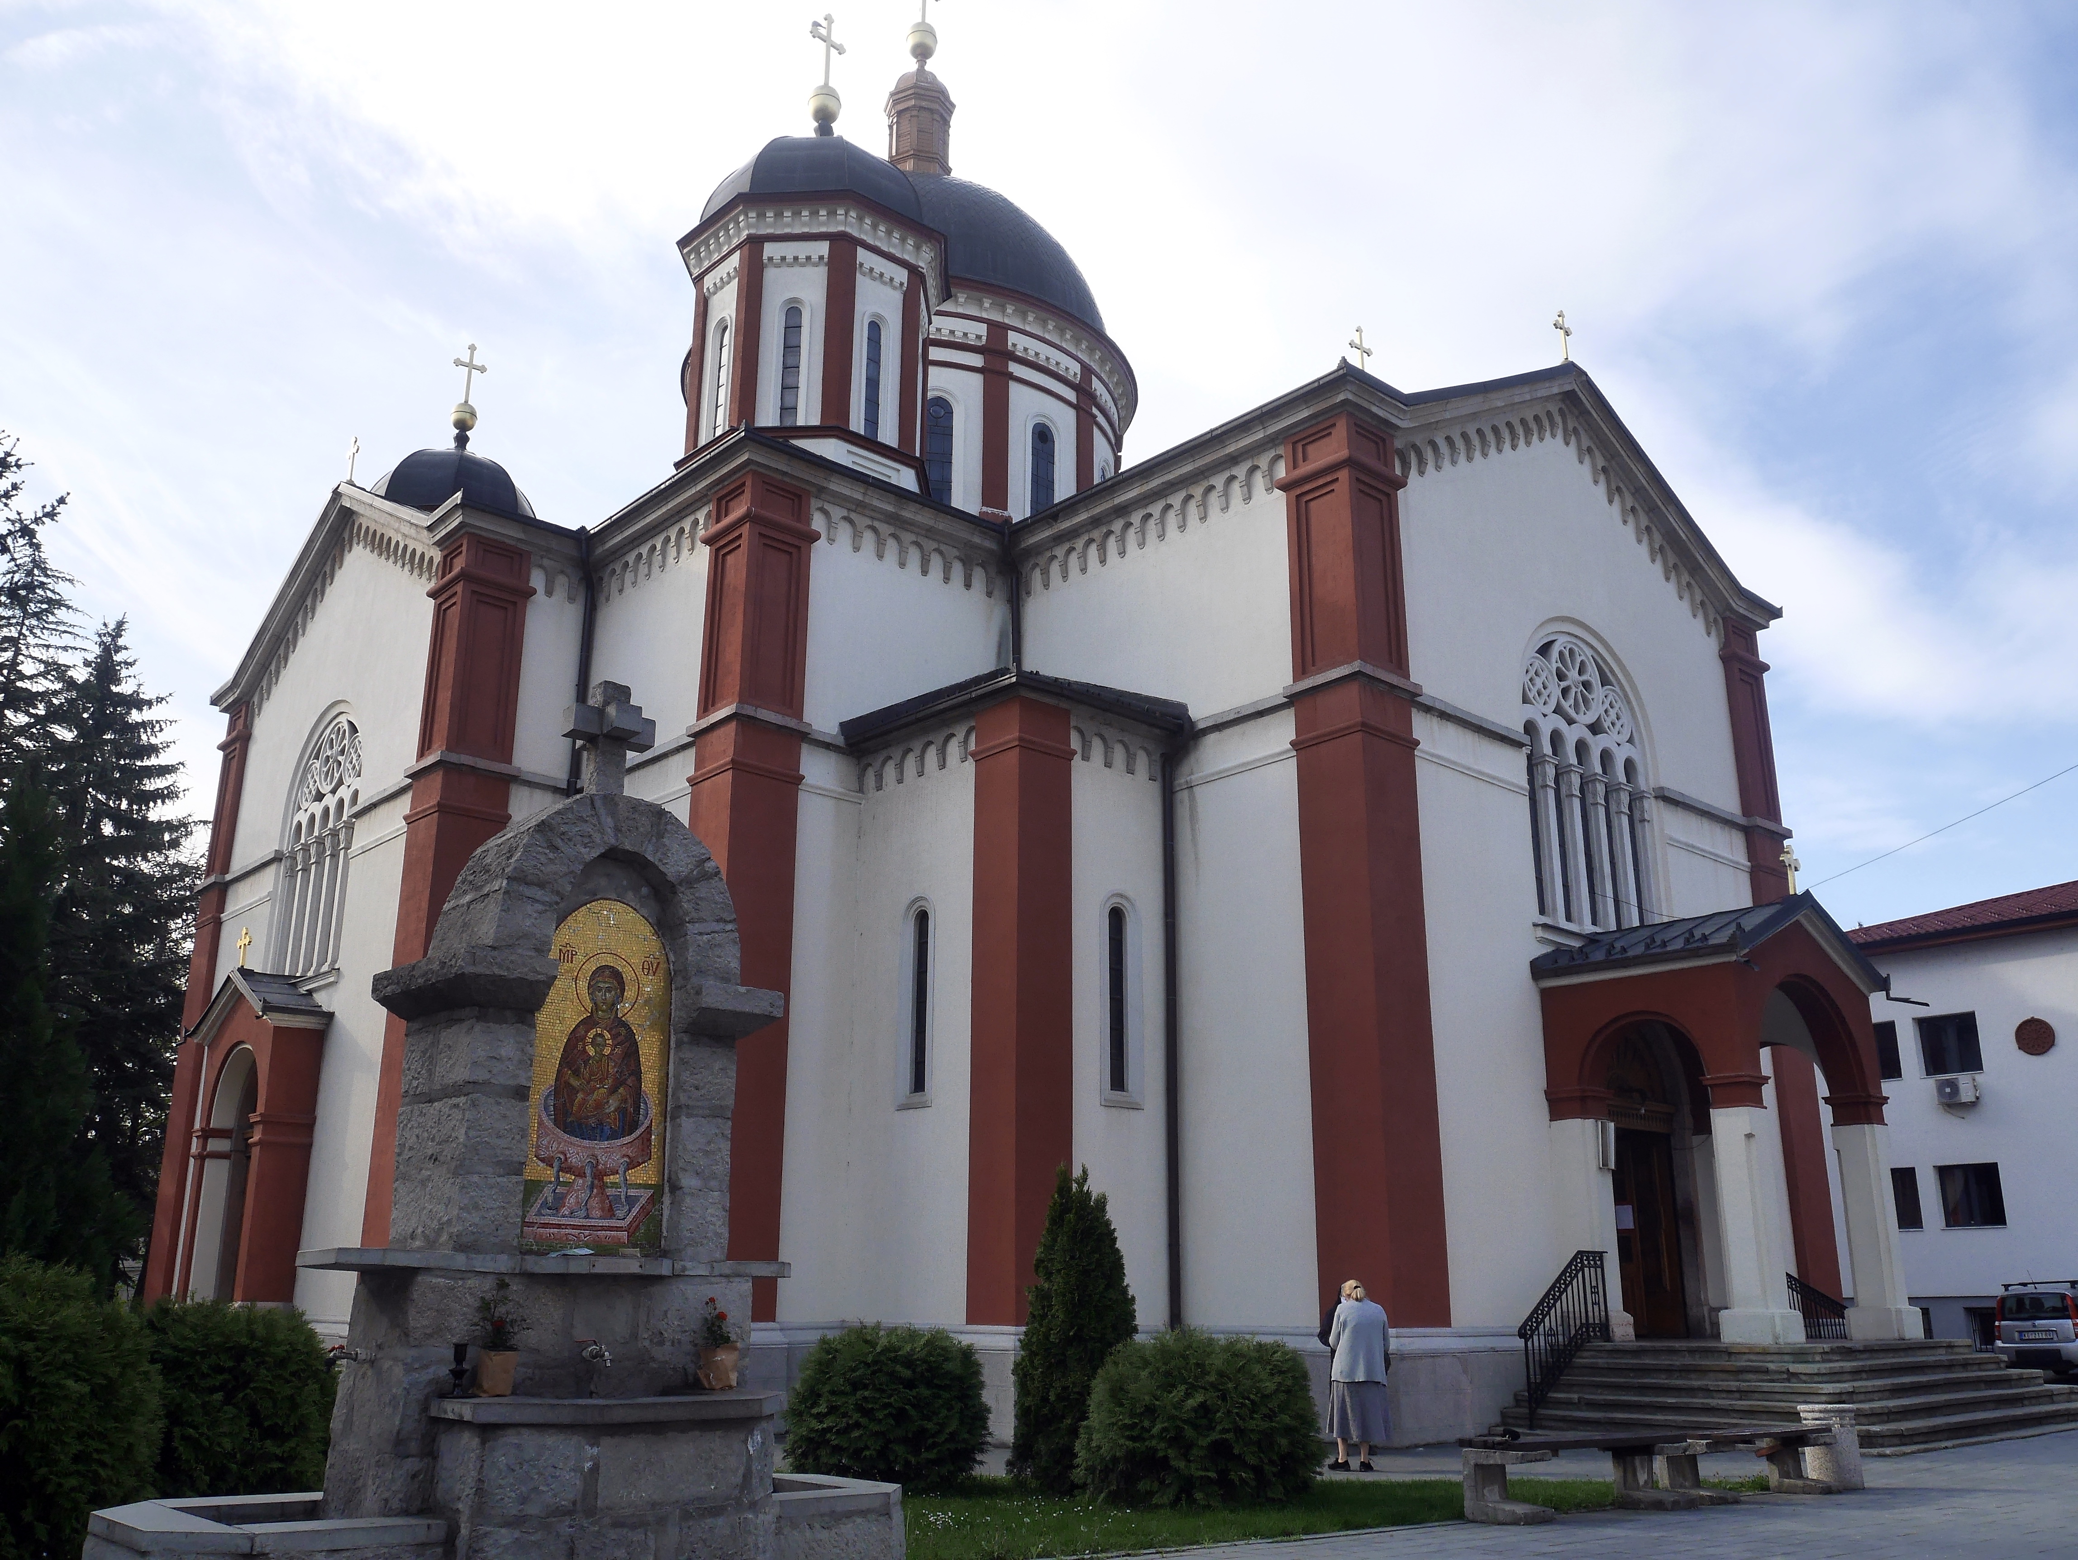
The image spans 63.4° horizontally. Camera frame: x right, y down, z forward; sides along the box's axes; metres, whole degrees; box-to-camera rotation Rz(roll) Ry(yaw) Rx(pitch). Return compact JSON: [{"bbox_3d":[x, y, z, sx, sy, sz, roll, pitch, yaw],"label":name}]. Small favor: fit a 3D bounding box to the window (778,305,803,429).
[{"bbox_3d":[-3.438,-5.733,23.419,0.270,1.960,0.200,-1,-17,3],"label":"window"}]

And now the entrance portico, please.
[{"bbox_3d":[8.448,4.095,20.534,4.150,5.220,2.650,15,-22,-40],"label":"entrance portico"}]

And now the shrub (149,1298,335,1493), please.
[{"bbox_3d":[-5.860,4.599,12.538,1.550,1.350,1.500,0,-17,0],"label":"shrub"}]

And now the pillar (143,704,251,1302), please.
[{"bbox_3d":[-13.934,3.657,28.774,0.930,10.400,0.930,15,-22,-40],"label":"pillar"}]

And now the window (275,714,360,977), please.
[{"bbox_3d":[-10.967,1.045,25.668,0.400,4.300,3.102,15,-22,-40],"label":"window"}]

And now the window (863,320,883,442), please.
[{"bbox_3d":[-2.407,-5.693,24.408,0.290,2.080,0.160,15,-23,-39],"label":"window"}]

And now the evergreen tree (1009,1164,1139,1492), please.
[{"bbox_3d":[0.304,4.537,14.086,1.120,2.541,1.120,0,-17,1],"label":"evergreen tree"}]

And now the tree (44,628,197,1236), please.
[{"bbox_3d":[-19.862,3.818,33.901,6.000,15.184,6.000,15,-22,-40],"label":"tree"}]

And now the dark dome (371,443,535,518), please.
[{"bbox_3d":[-12.794,-6.150,36.834,3.420,2.450,3.420,15,-23,-39],"label":"dark dome"}]

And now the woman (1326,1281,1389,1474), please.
[{"bbox_3d":[2.824,5.291,15.017,0.530,1.584,0.360,3,-17,-8],"label":"woman"}]

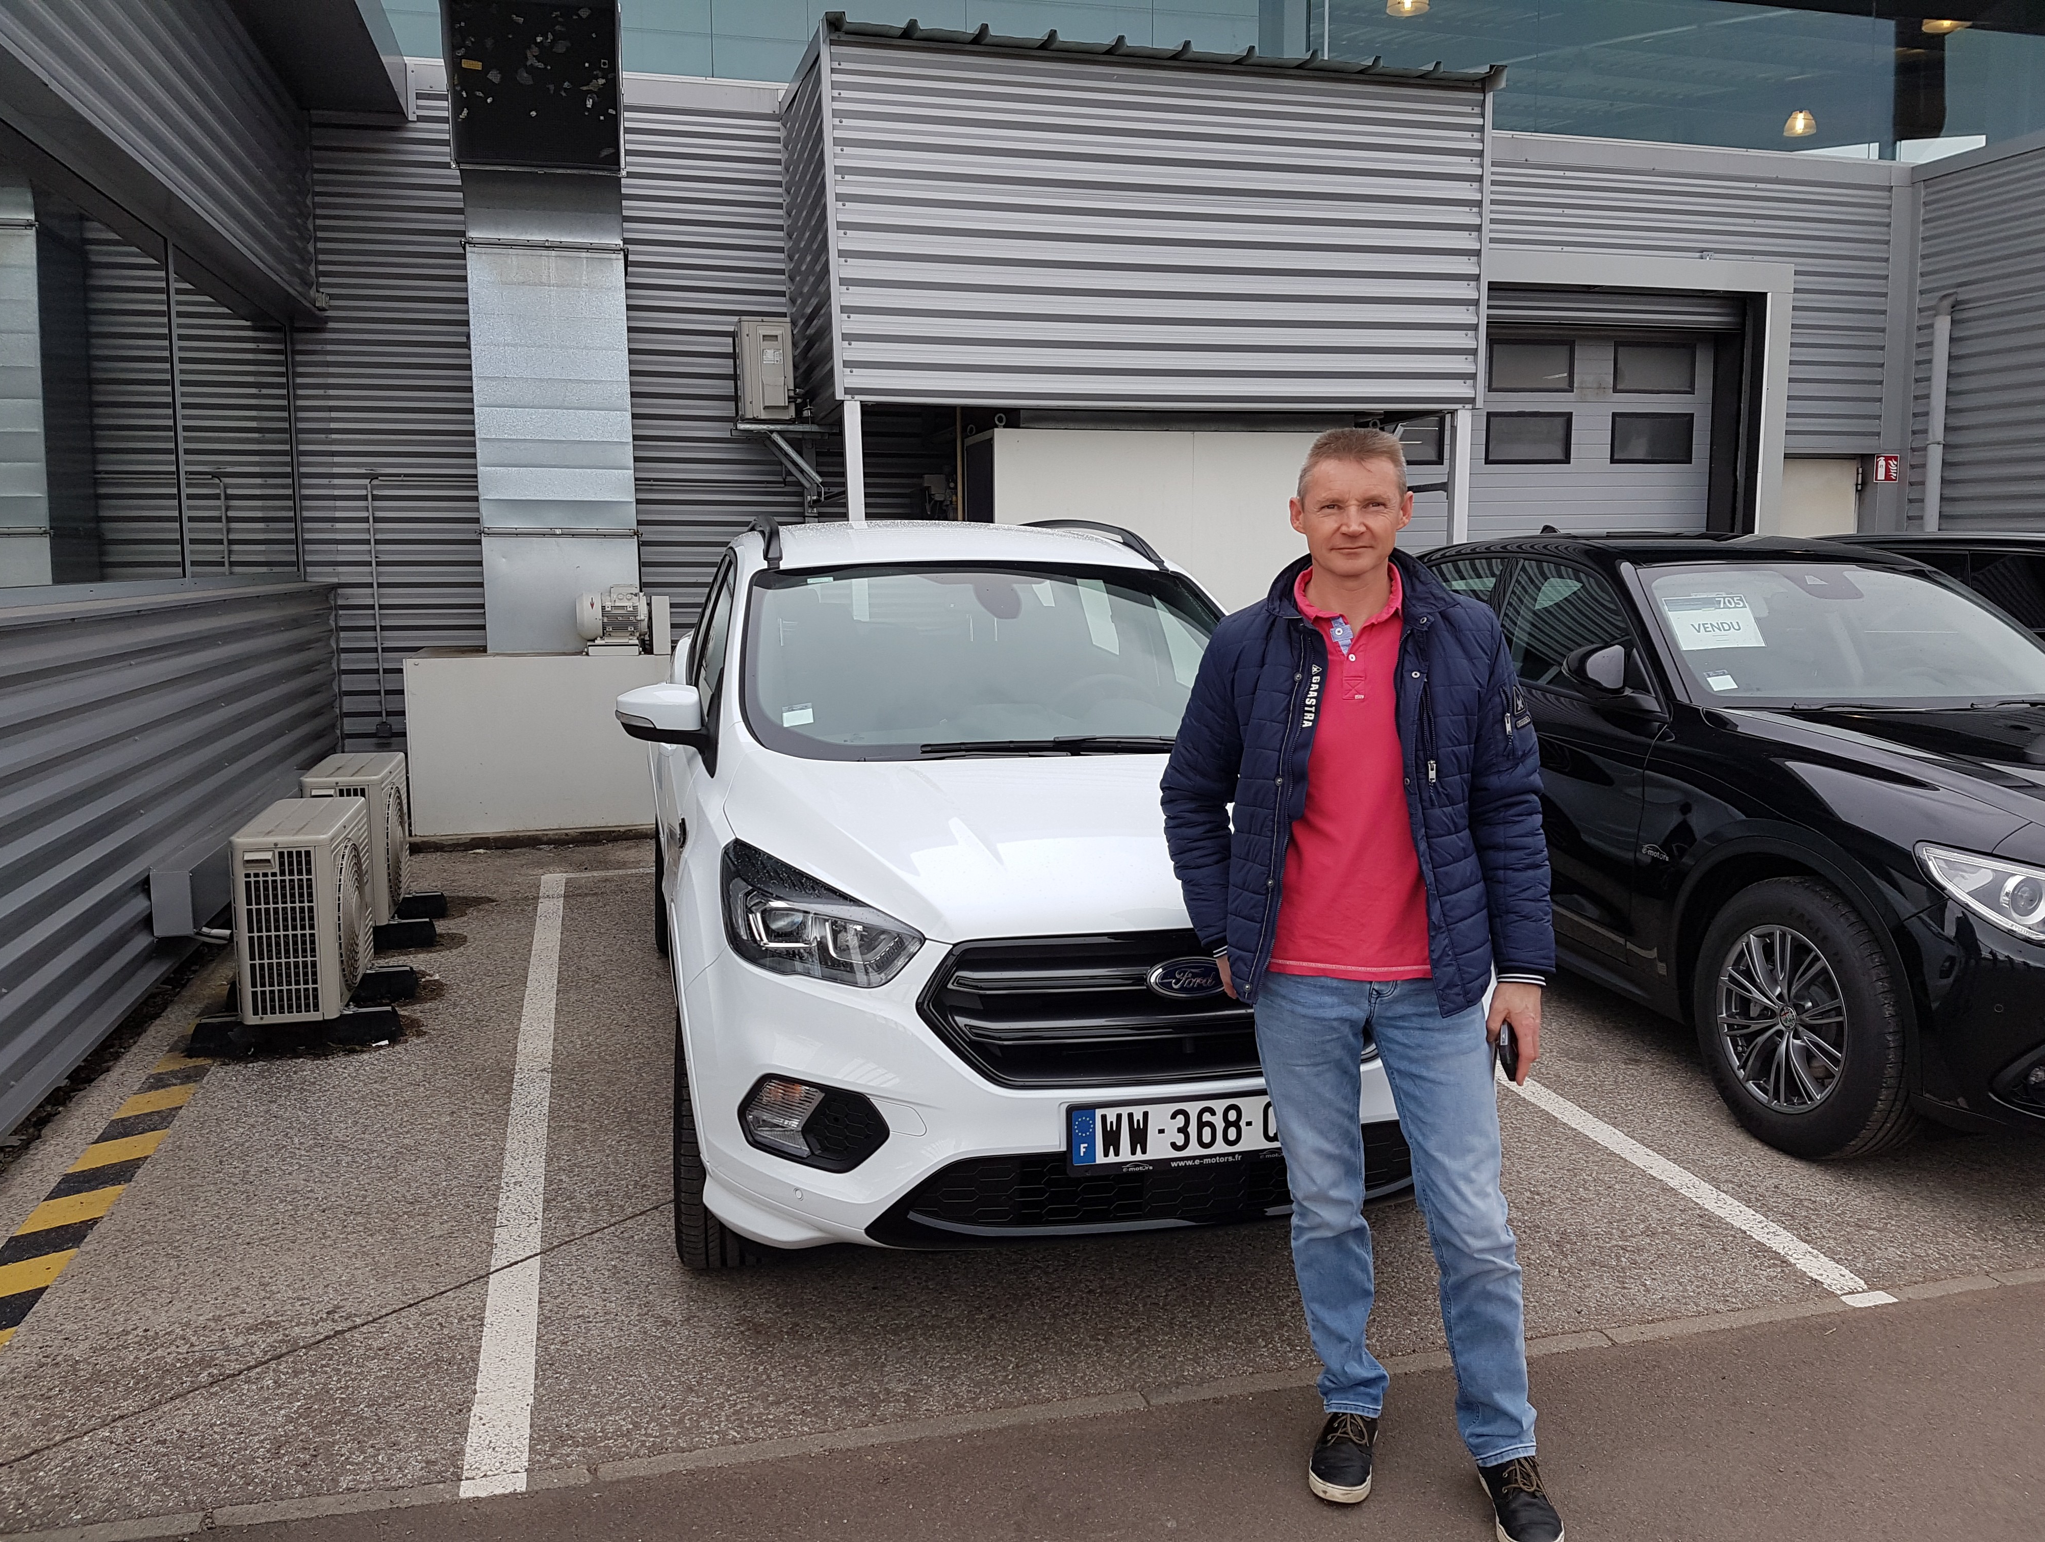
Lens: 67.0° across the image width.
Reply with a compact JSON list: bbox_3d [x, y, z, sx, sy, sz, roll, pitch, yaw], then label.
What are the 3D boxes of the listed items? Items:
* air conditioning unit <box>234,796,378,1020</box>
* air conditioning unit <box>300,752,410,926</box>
[{"bbox_3d":[-2.457,0.462,5.320,0.295,0.620,0.760,-2,9,-14],"label":"air conditioning unit"},{"bbox_3d":[-2.800,0.291,6.530,0.295,0.620,0.760,-3,9,-14],"label":"air conditioning unit"}]

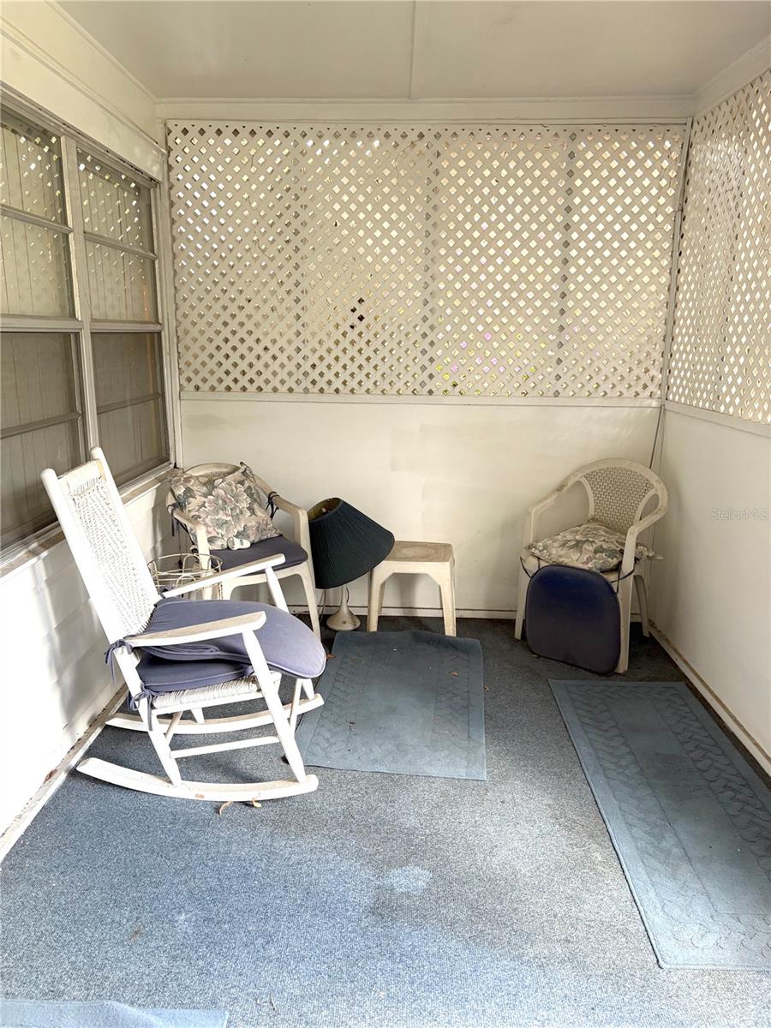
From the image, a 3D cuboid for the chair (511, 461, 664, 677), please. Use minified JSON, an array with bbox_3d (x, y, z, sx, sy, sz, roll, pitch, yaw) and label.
[{"bbox_3d":[0.961,0.195,3.595,0.575,0.842,0.530,11,16,37],"label":"chair"}]

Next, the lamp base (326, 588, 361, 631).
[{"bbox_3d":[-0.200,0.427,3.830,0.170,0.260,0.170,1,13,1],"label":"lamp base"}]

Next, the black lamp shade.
[{"bbox_3d":[-0.226,0.094,3.609,0.440,0.290,0.440,-25,24,7],"label":"black lamp shade"}]

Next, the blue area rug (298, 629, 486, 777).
[{"bbox_3d":[0.045,0.715,3.081,0.690,0.030,1.090,2,13,6],"label":"blue area rug"}]

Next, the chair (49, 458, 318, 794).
[{"bbox_3d":[-0.594,0.332,2.478,0.785,1.045,0.600,0,13,-2],"label":"chair"}]

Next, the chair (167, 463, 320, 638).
[{"bbox_3d":[-0.657,0.185,3.575,0.575,0.835,0.530,-9,16,-37],"label":"chair"}]

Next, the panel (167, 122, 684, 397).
[{"bbox_3d":[0.168,-1.158,3.579,2.310,1.215,0.030,1,13,1],"label":"panel"}]

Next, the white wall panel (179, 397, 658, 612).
[{"bbox_3d":[0.157,-0.025,3.841,2.320,1.080,0.030,1,13,1],"label":"white wall panel"}]

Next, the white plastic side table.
[{"bbox_3d":[0.128,0.375,3.739,0.415,0.410,0.370,1,13,1],"label":"white plastic side table"}]

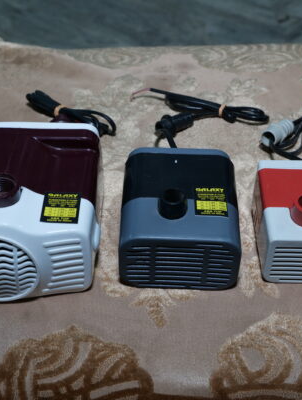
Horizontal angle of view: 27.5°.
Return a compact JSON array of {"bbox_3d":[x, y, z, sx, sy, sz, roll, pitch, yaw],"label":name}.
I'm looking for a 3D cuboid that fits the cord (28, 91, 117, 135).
[{"bbox_3d":[-0.077,-0.085,0.574,0.107,0.029,0.051,19,43,21],"label":"cord"}]

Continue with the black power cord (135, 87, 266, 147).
[{"bbox_3d":[0.046,-0.077,0.571,0.135,0.023,0.084,5,40,6],"label":"black power cord"}]

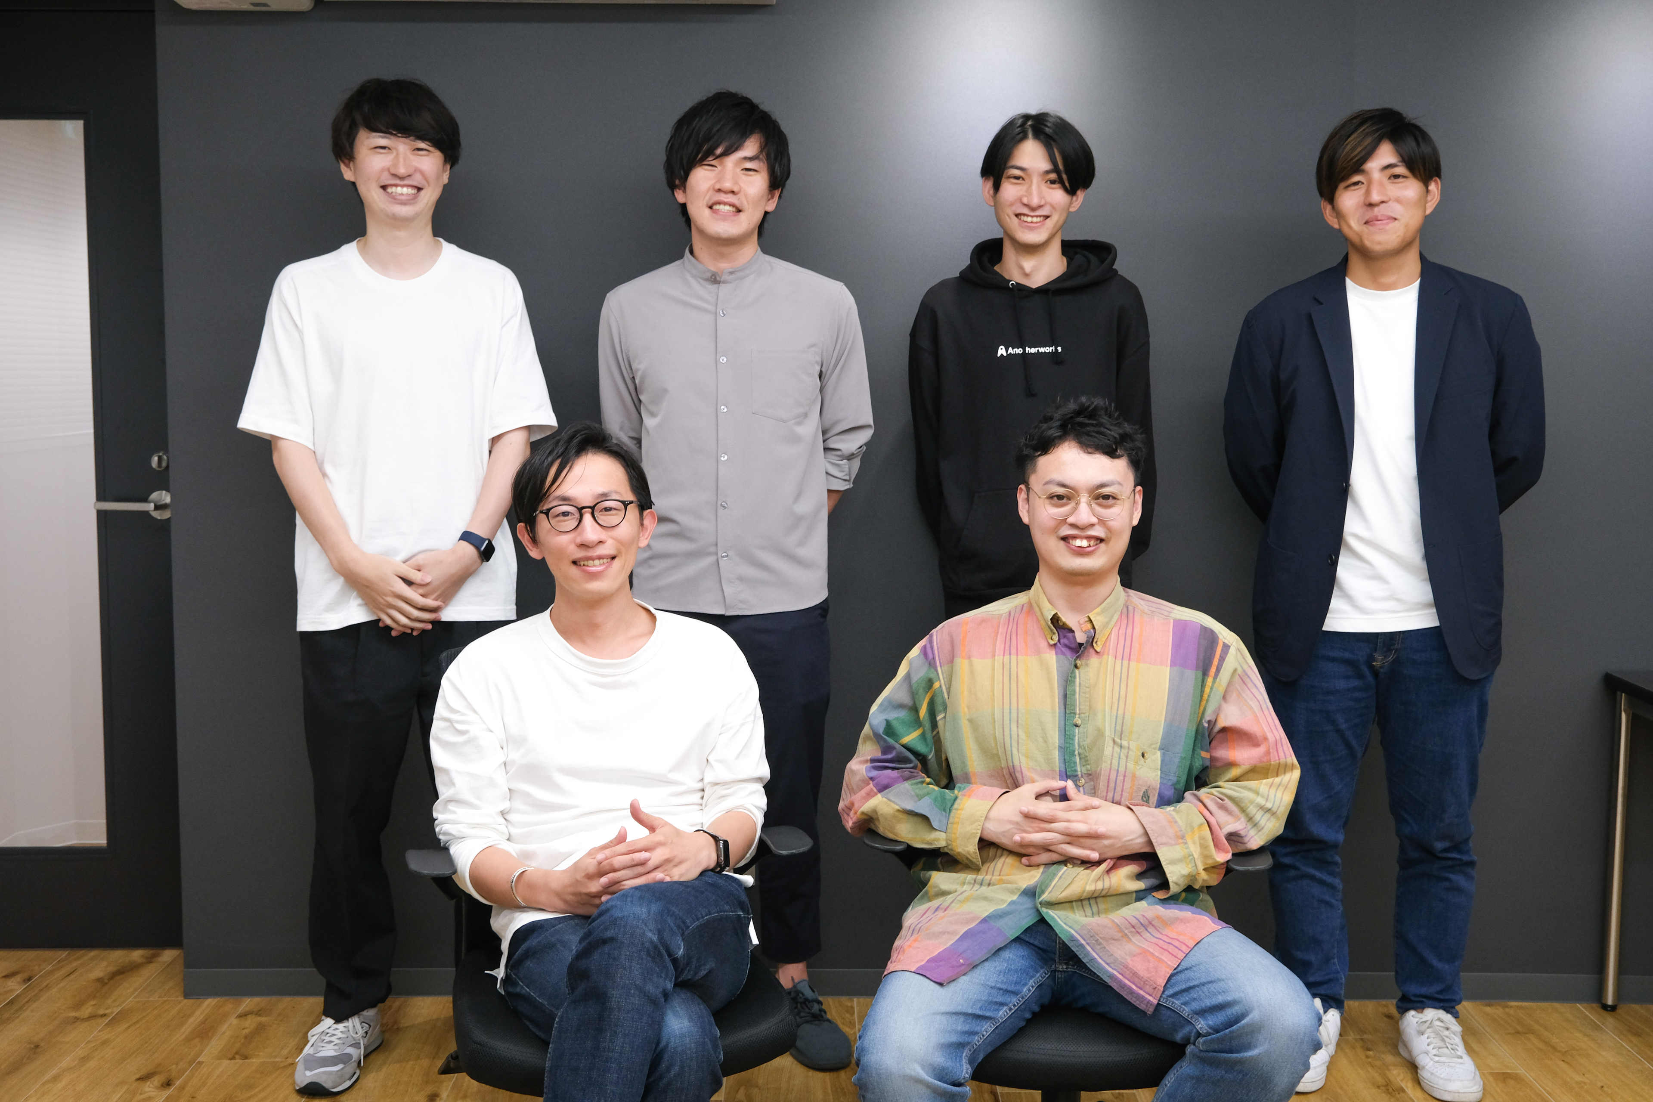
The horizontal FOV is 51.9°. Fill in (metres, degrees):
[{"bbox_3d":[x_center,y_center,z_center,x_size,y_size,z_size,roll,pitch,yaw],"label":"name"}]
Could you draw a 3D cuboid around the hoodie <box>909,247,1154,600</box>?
[{"bbox_3d":[0.380,-0.239,3.131,0.460,0.665,0.330,1,6,5],"label":"hoodie"}]

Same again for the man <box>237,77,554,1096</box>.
[{"bbox_3d":[-0.758,0.063,3.032,0.540,1.774,0.340,-1,6,-8],"label":"man"}]

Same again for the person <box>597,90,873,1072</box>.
[{"bbox_3d":[-0.174,0.053,3.151,0.490,1.777,0.350,1,6,7],"label":"person"}]

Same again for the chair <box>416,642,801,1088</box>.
[{"bbox_3d":[-0.308,0.581,2.370,0.610,0.880,0.620,-1,6,-12],"label":"chair"}]

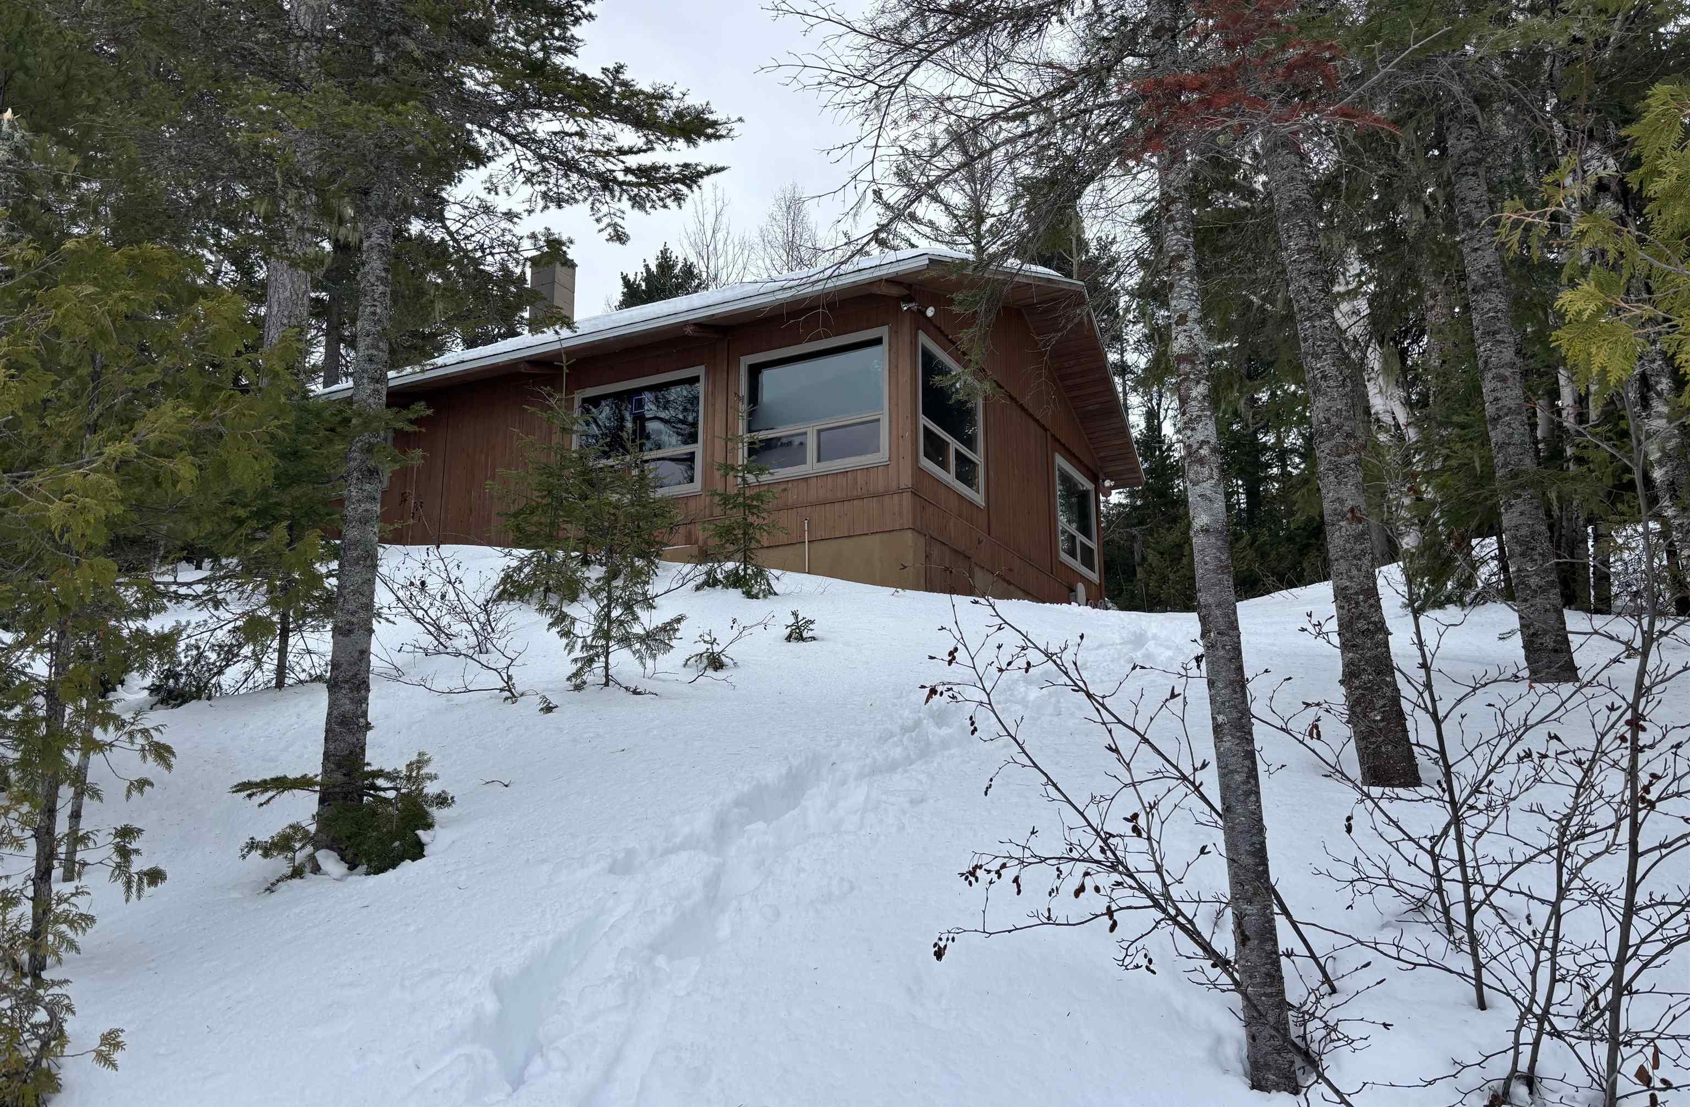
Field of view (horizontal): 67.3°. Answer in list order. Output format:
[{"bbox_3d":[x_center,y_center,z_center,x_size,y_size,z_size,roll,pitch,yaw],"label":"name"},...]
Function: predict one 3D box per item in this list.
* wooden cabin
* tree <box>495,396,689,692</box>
[{"bbox_3d":[-1.734,-0.884,19.890,11.218,5.609,8.804,-7,-16,27],"label":"wooden cabin"},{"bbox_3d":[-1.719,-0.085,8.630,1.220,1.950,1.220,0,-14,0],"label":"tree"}]

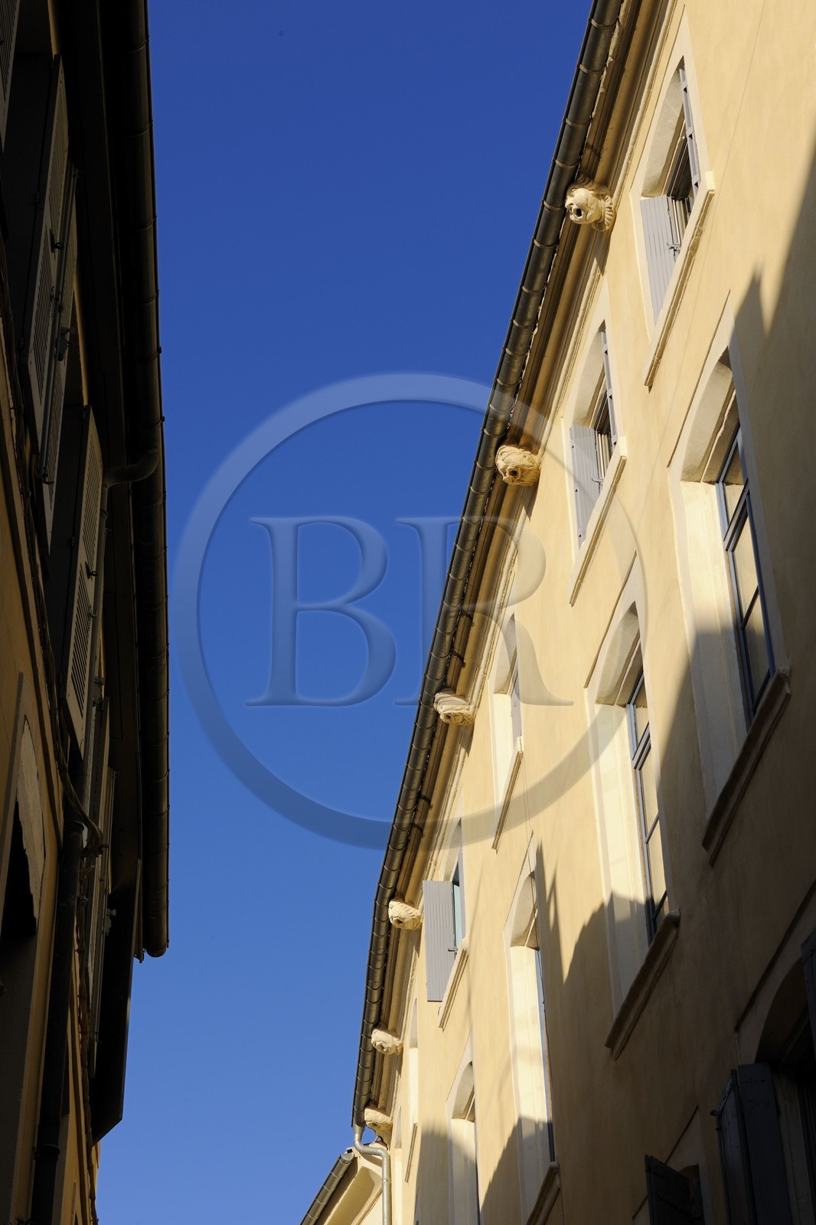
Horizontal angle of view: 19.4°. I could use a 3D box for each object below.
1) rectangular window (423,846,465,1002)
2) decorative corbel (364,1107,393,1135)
[{"bbox_3d":[0.382,2.689,21.369,0.304,1.288,1.187,3,-35,-6],"label":"rectangular window"},{"bbox_3d":[-0.343,5.988,28.028,0.320,0.280,0.240,1,-35,-3],"label":"decorative corbel"}]

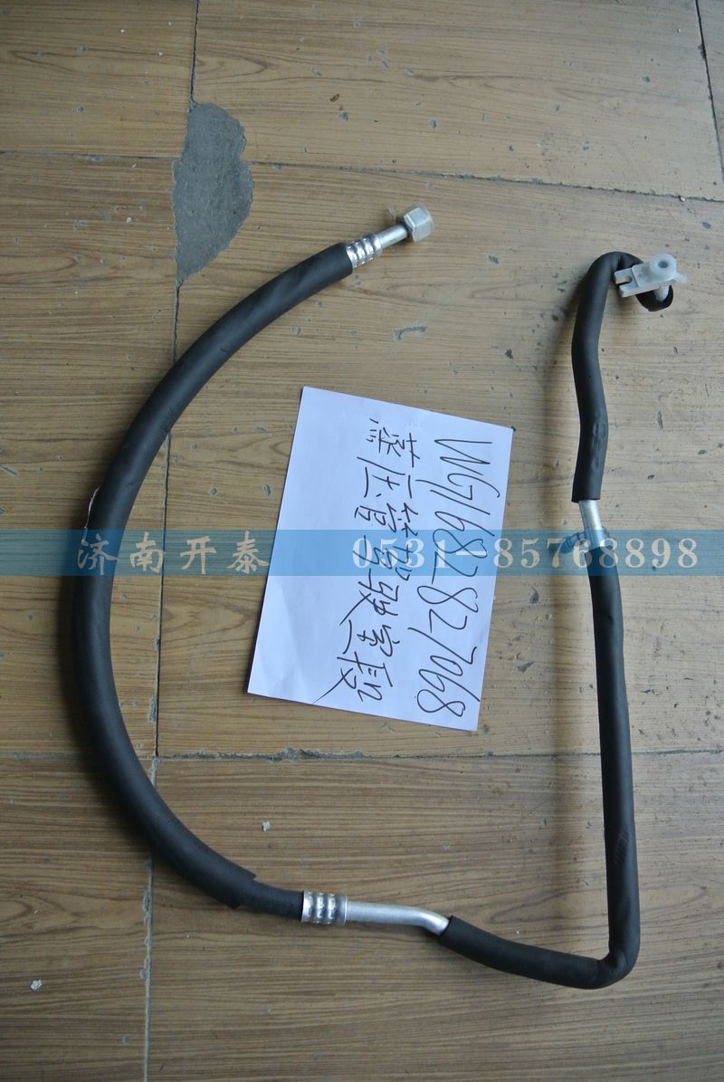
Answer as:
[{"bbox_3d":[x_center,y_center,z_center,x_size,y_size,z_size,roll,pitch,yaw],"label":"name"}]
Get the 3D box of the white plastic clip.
[{"bbox_3d":[0.279,-0.257,0.850,0.066,0.043,0.028,-20,67,6],"label":"white plastic clip"}]

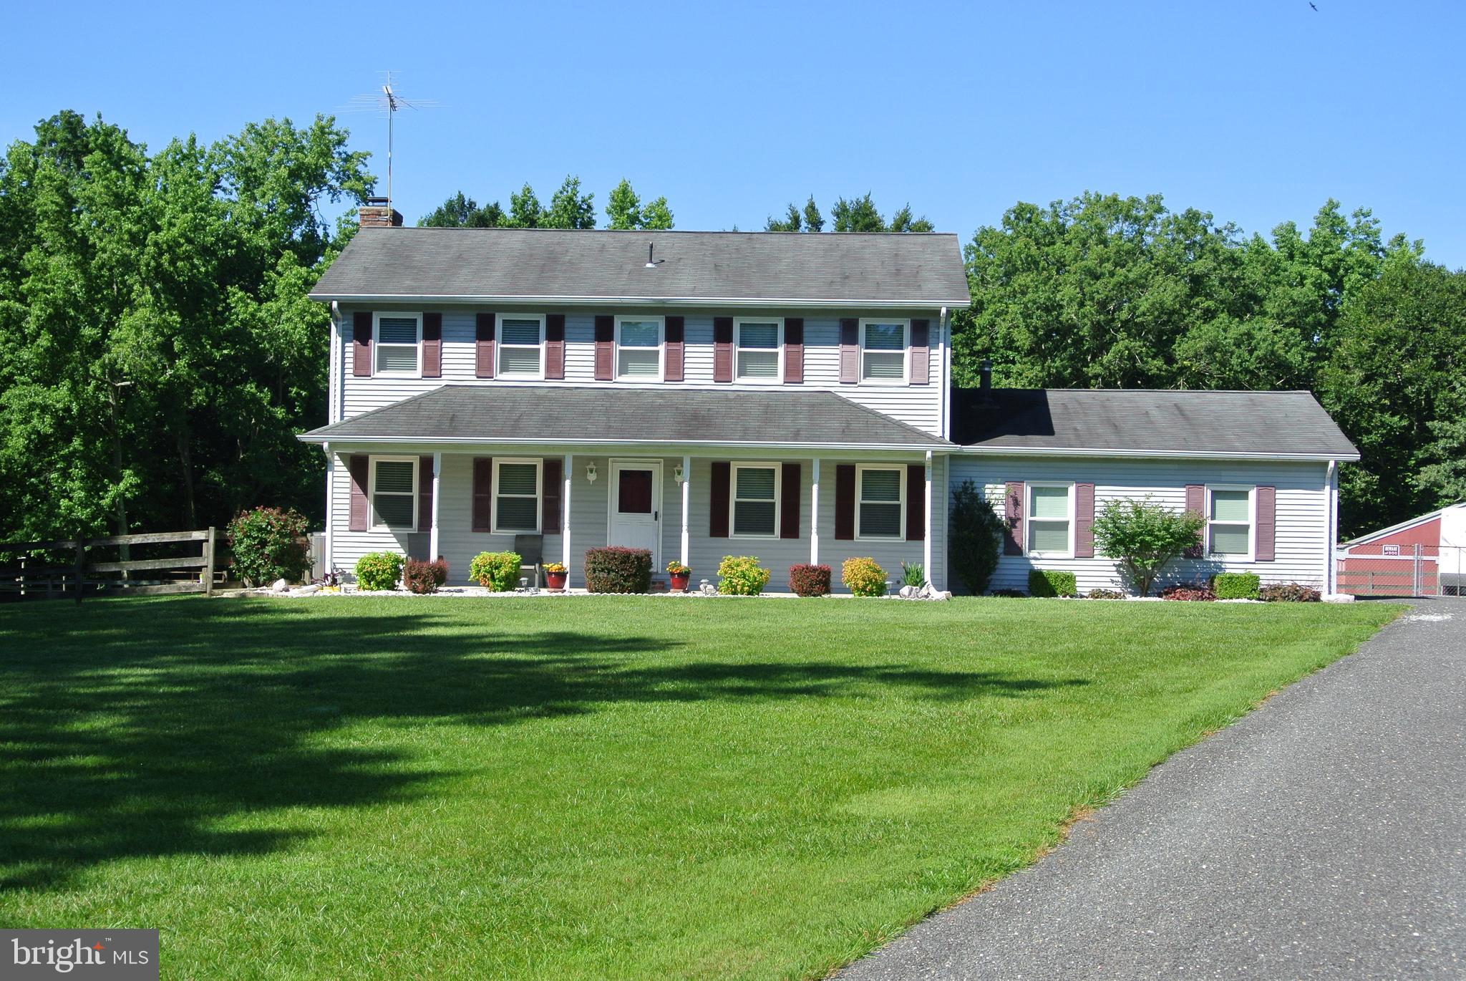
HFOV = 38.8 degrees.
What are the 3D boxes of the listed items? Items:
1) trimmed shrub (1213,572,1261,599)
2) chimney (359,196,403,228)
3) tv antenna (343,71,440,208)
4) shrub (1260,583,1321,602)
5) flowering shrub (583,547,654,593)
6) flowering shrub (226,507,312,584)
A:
[{"bbox_3d":[9.206,1.743,37.981,0.880,0.500,0.680,1,-2,3],"label":"trimmed shrub"},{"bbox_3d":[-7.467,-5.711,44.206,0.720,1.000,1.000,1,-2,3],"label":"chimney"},{"bbox_3d":[-7.199,-7.302,43.637,2.200,3.050,1.800,1,-2,0],"label":"tv antenna"},{"bbox_3d":[10.176,1.861,37.934,1.100,0.370,0.750,1,-2,3],"label":"shrub"},{"bbox_3d":[-2.027,1.400,36.800,1.200,0.860,1.000,1,-2,3],"label":"flowering shrub"},{"bbox_3d":[-8.851,1.061,39.674,1.550,1.500,1.500,1,-2,3],"label":"flowering shrub"}]

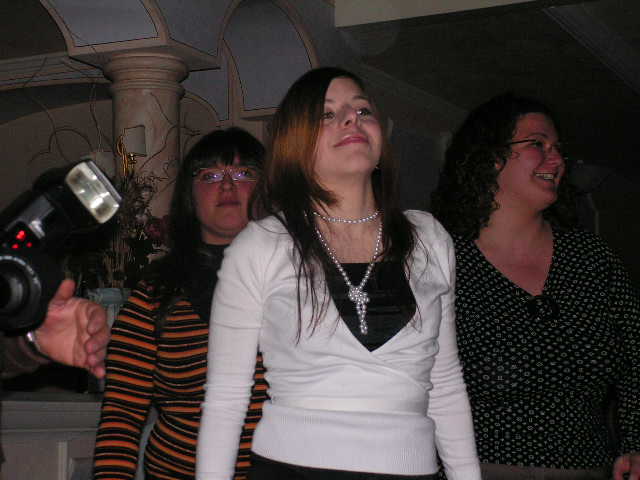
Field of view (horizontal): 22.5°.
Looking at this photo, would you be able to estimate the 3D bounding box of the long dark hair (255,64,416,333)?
[{"bbox_3d":[0.023,-0.067,2.720,0.255,0.445,0.260,1,-5,-18],"label":"long dark hair"}]

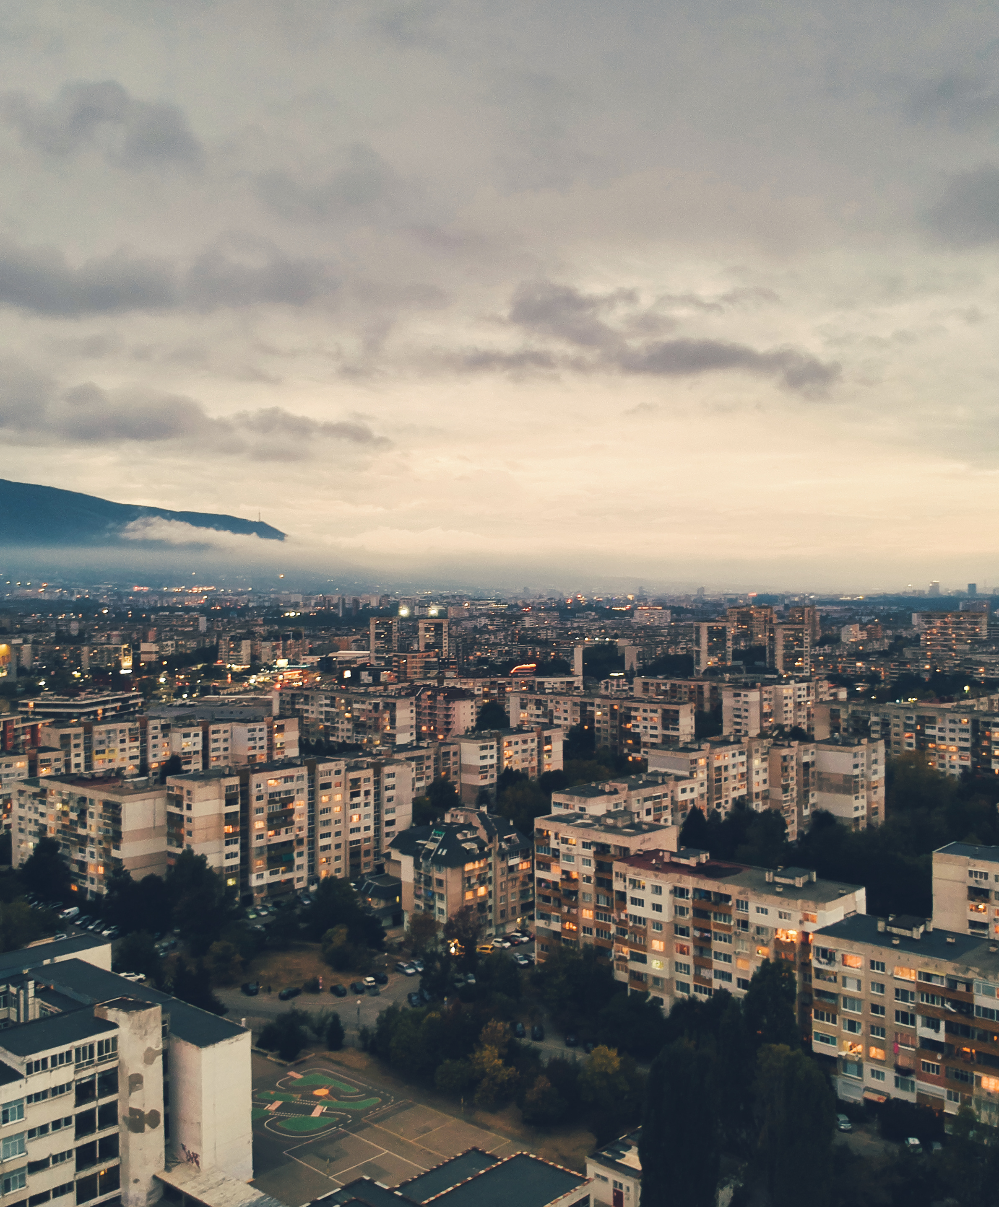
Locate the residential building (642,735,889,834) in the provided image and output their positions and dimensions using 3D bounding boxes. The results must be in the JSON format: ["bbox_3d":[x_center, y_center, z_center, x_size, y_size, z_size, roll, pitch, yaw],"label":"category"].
[{"bbox_3d":[71.100,47.910,302.710,70.000,25.700,17.000,-1,2,-28],"label":"residential building"}]

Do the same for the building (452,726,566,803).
[{"bbox_3d":[2.900,49.410,350.960,34.000,23.700,12.500,-1,2,-41],"label":"building"}]

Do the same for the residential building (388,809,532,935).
[{"bbox_3d":[-7.760,54.900,248.330,18.500,21.000,27.500,1,1,39],"label":"residential building"}]

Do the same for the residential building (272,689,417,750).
[{"bbox_3d":[-60.810,45.030,451.180,66.000,24.000,13.000,1,2,38],"label":"residential building"}]

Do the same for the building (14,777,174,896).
[{"bbox_3d":[-91.200,50.870,258.760,38.400,24.100,12.500,1,2,33],"label":"building"}]

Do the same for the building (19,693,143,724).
[{"bbox_3d":[-173.980,47.600,486.740,29.600,20.500,45.500,0,1,14],"label":"building"}]

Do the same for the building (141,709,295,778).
[{"bbox_3d":[-88.870,48.070,371.240,47.000,25.500,15.000,-1,1,-27],"label":"building"}]

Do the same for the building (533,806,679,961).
[{"bbox_3d":[17.995,50.101,201.839,12.000,25.800,22.800,-1,1,-43],"label":"building"}]

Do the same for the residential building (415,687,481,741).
[{"bbox_3d":[-23.439,47.860,489.241,24.500,25.500,13.800,1,1,43],"label":"residential building"}]

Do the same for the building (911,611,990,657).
[{"bbox_3d":[438.939,28.092,1133.817,69.000,41.500,14.000,0,1,-2],"label":"building"}]

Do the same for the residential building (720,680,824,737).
[{"bbox_3d":[112.390,43.620,475.160,46.000,24.000,18.000,-1,2,-38],"label":"residential building"}]

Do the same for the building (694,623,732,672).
[{"bbox_3d":[151.304,33.644,822.633,22.800,41.500,17.300,0,1,-7],"label":"building"}]

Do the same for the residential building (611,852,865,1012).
[{"bbox_3d":[36.130,52.600,178.720,36.800,22.600,12.200,1,1,41],"label":"residential building"}]

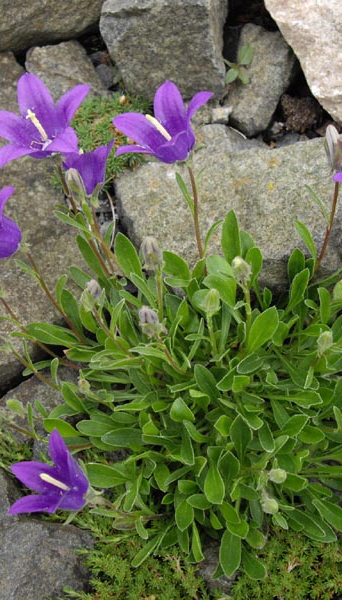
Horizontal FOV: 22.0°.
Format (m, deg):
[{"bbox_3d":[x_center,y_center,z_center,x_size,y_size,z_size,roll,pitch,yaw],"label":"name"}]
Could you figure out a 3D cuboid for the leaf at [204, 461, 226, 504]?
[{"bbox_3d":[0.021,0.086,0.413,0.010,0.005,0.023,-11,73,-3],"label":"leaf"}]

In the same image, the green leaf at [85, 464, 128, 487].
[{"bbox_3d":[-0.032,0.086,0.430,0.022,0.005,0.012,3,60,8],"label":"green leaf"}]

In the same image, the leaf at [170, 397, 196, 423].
[{"bbox_3d":[0.006,0.054,0.437,0.012,0.015,0.006,-20,39,-15],"label":"leaf"}]

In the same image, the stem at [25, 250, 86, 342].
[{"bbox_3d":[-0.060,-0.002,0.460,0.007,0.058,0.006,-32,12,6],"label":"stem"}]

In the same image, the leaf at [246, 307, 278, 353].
[{"bbox_3d":[0.047,0.015,0.451,0.006,0.029,0.013,-4,42,-47],"label":"leaf"}]

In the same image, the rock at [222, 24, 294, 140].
[{"bbox_3d":[0.064,-0.159,0.635,0.050,0.042,0.075,0,50,0],"label":"rock"}]

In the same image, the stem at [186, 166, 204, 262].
[{"bbox_3d":[0.013,-0.044,0.451,0.004,0.058,0.004,-6,36,4],"label":"stem"}]

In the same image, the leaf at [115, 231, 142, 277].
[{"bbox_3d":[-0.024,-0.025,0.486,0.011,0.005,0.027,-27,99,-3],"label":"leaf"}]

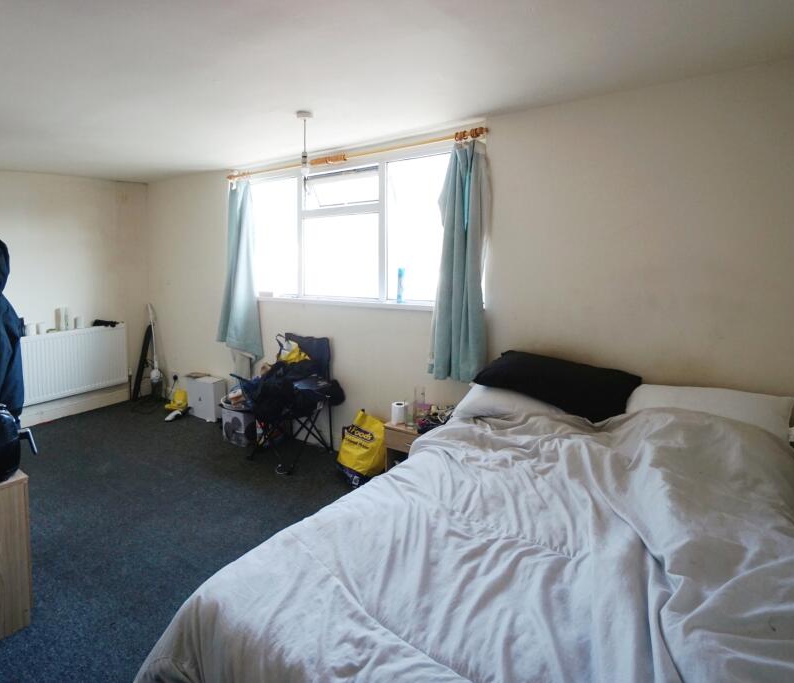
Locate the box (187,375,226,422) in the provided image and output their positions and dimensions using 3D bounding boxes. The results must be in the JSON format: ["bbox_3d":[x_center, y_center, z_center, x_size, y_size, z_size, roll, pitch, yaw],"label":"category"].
[{"bbox_3d":[-1.787,0.528,4.073,0.450,0.370,0.170,5,8,33],"label":"box"}]

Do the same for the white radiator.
[{"bbox_3d":[-3.008,0.208,4.035,0.100,0.600,0.880,5,8,33],"label":"white radiator"}]

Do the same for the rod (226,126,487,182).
[{"bbox_3d":[-0.462,-1.289,3.010,2.312,0.060,0.080,6,8,32],"label":"rod"}]

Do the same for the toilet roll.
[{"bbox_3d":[0.009,0.421,2.480,0.080,0.110,0.080,1,6,0],"label":"toilet roll"}]

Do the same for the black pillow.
[{"bbox_3d":[0.797,0.219,2.120,0.700,0.160,0.430,13,36,32],"label":"black pillow"}]

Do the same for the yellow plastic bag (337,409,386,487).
[{"bbox_3d":[-0.243,0.706,2.840,0.200,0.420,0.320,-5,9,-45],"label":"yellow plastic bag"}]

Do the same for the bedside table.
[{"bbox_3d":[0.195,0.716,2.483,0.410,0.470,0.360,5,8,33],"label":"bedside table"}]

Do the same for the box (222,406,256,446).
[{"bbox_3d":[-1.229,0.664,3.489,0.280,0.280,0.260,5,8,33],"label":"box"}]

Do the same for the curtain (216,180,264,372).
[{"bbox_3d":[-1.320,-0.574,3.600,0.420,1.500,0.170,5,8,33],"label":"curtain"}]

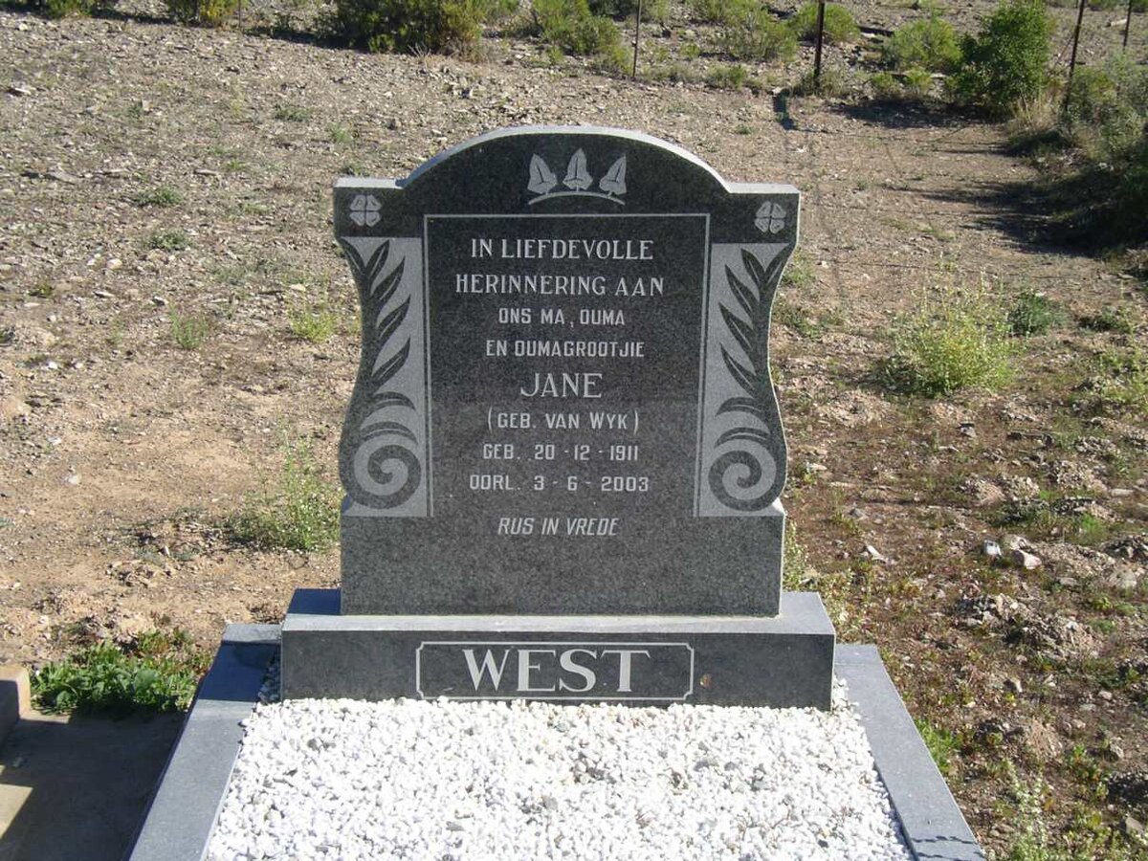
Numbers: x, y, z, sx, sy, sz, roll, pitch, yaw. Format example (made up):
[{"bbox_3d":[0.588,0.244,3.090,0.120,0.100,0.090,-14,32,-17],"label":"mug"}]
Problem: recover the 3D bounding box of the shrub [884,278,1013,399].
[{"bbox_3d":[1.147,-0.293,5.738,0.370,0.300,0.350,1,15,-2],"label":"shrub"}]

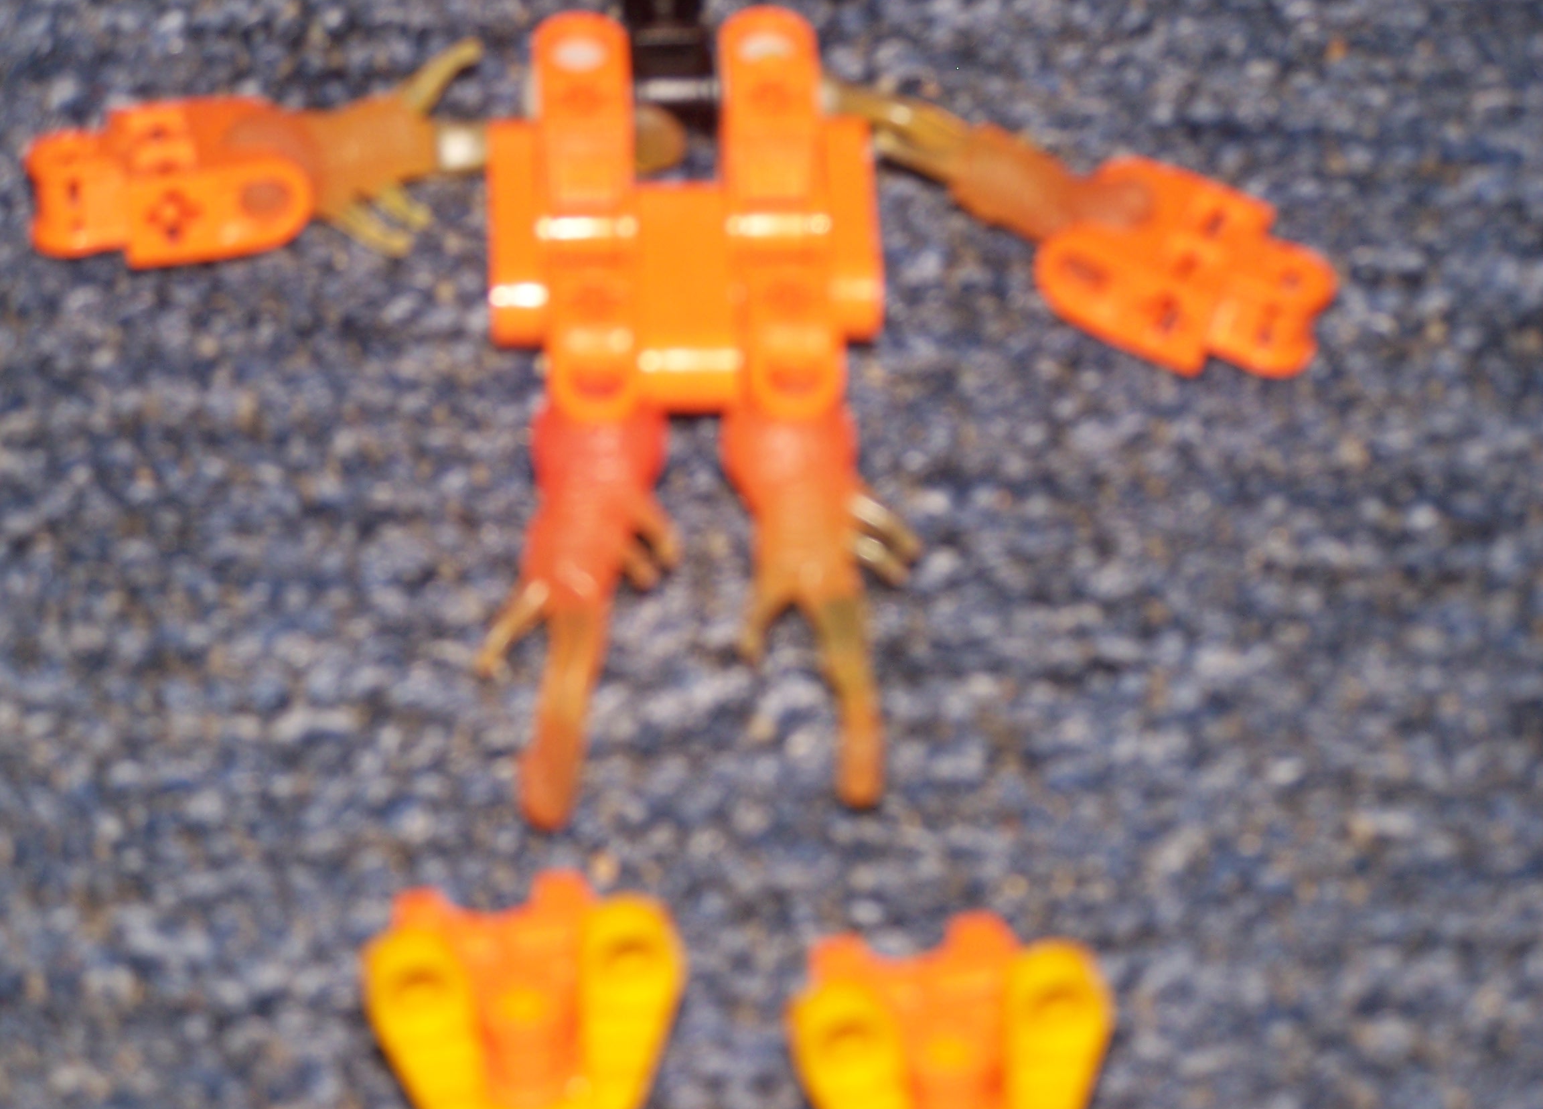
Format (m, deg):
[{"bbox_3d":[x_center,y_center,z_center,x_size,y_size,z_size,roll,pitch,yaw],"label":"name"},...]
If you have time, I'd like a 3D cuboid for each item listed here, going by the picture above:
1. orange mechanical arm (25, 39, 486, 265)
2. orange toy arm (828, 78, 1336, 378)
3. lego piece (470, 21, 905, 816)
[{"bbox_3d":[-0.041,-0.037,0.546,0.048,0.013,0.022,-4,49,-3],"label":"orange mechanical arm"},{"bbox_3d":[0.025,-0.031,0.540,0.052,0.013,0.017,24,53,20],"label":"orange toy arm"},{"bbox_3d":[-0.006,-0.014,0.522,0.036,0.019,0.079,-1,49,-1],"label":"lego piece"}]

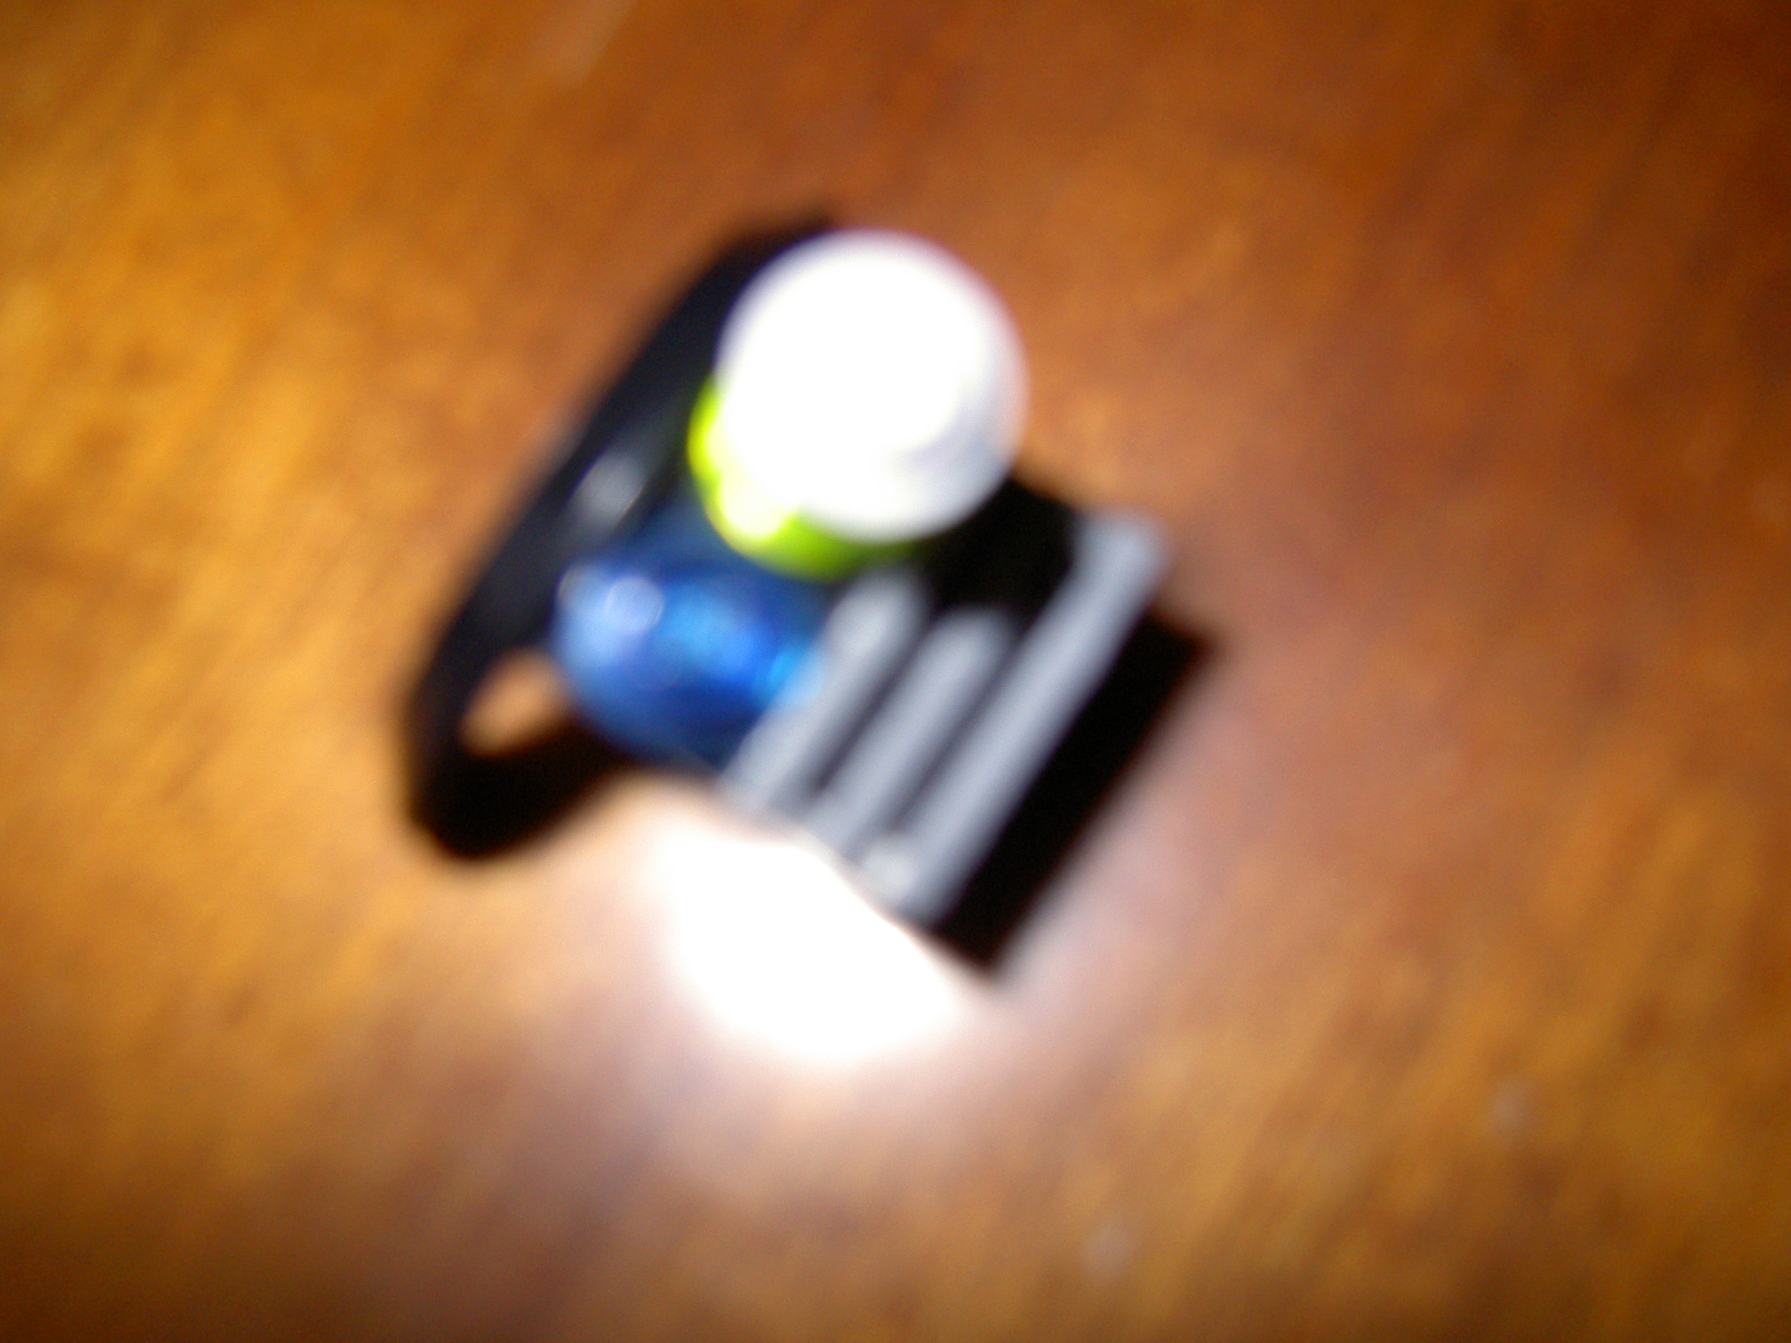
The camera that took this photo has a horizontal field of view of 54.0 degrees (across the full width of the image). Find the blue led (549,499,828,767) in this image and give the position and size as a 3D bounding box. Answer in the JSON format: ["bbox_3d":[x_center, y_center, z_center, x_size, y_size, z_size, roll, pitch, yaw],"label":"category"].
[{"bbox_3d":[-0.008,-0.001,0.075,0.011,0.011,0.011,28,73,13],"label":"blue led"}]

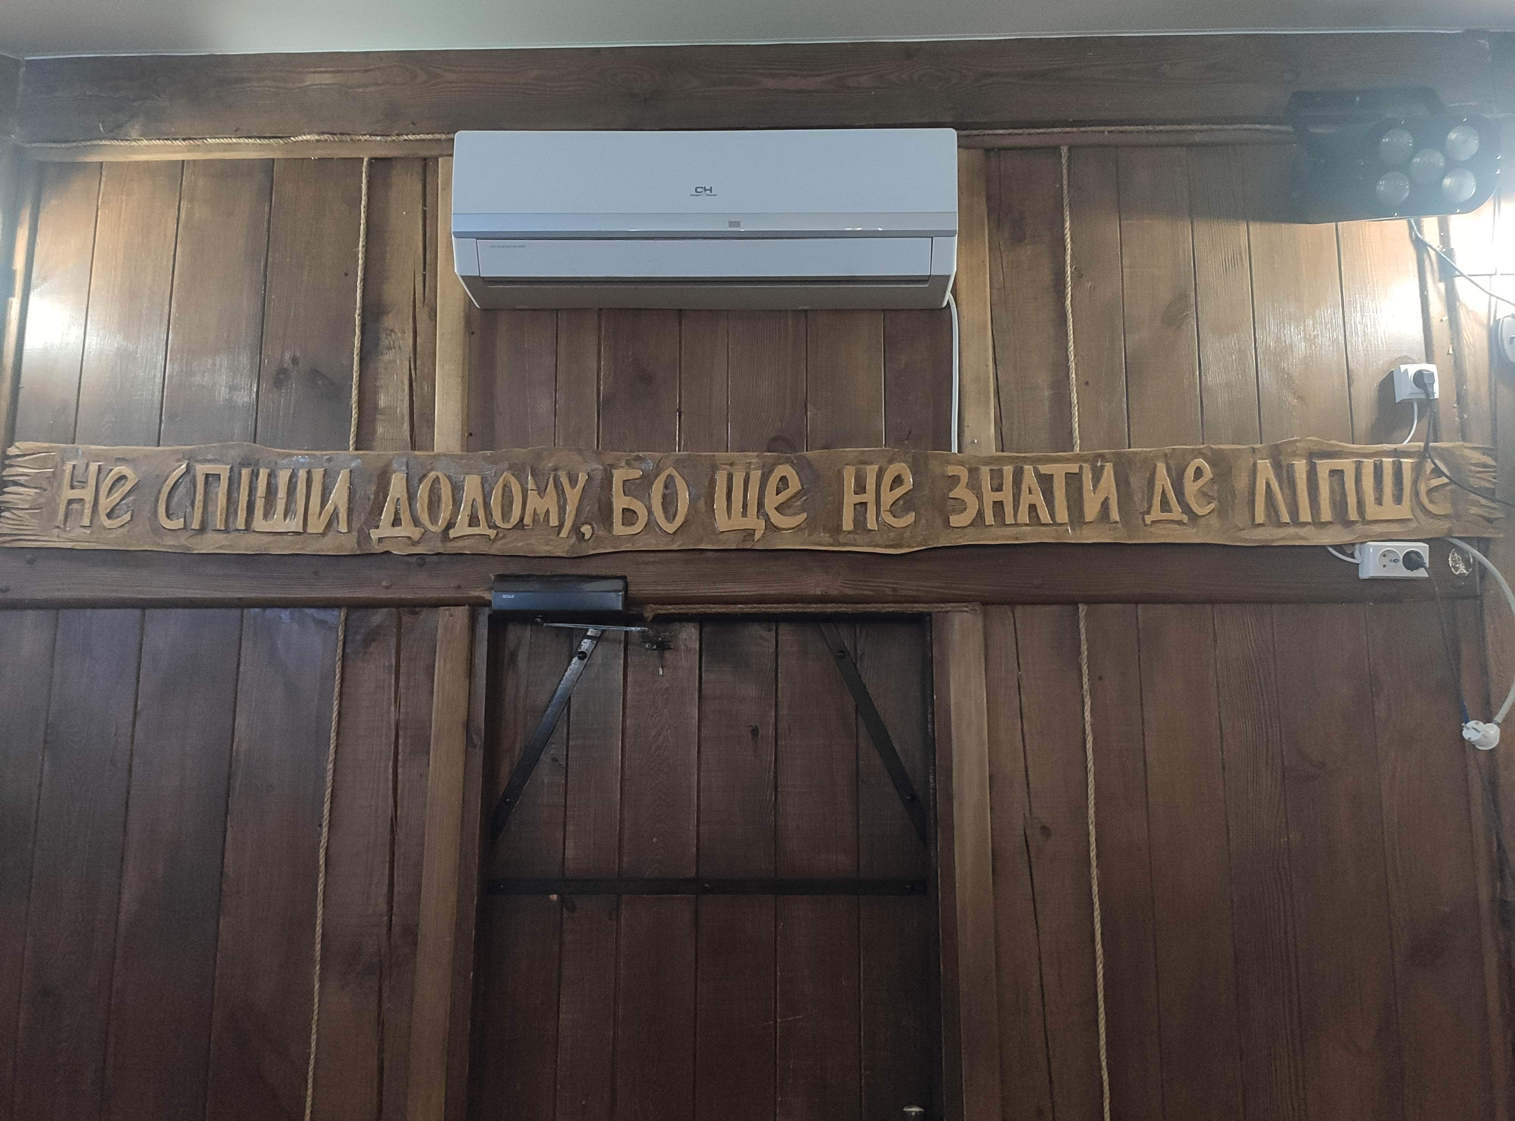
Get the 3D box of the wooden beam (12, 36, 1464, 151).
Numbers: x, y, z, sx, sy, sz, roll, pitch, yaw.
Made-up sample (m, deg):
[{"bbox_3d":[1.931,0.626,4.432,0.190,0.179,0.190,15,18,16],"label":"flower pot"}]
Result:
[{"bbox_3d":[-0.030,-0.886,2.191,2.804,0.174,0.090,0,-9,2],"label":"wooden beam"}]

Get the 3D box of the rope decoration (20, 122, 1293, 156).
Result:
[{"bbox_3d":[-0.223,-0.850,2.272,2.546,0.018,0.020,0,-9,2],"label":"rope decoration"}]

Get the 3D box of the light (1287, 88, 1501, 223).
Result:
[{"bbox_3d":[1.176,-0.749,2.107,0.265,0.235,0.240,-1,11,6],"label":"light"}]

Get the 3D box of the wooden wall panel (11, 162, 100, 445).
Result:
[{"bbox_3d":[-1.357,-0.489,2.220,0.120,0.606,0.028,0,-9,1],"label":"wooden wall panel"}]

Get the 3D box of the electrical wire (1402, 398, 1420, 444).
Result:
[{"bbox_3d":[1.246,-0.262,2.170,0.034,0.086,0.020,0,-9,2],"label":"electrical wire"}]

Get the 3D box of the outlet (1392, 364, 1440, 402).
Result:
[{"bbox_3d":[1.212,-0.324,2.096,0.065,0.065,0.036,0,-9,1],"label":"outlet"}]

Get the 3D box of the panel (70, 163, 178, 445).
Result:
[{"bbox_3d":[-1.278,-0.529,2.329,0.172,0.609,0.020,0,-9,2],"label":"panel"}]

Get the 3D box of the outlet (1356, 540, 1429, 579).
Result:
[{"bbox_3d":[1.167,0.003,2.086,0.104,0.062,0.042,0,-9,2],"label":"outlet"}]

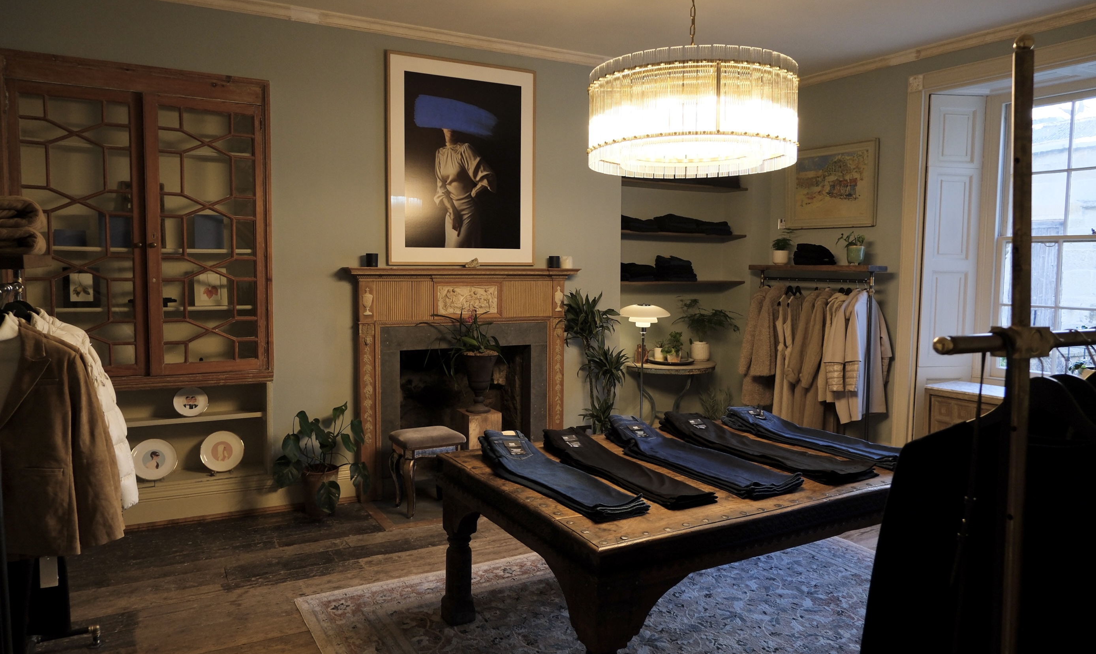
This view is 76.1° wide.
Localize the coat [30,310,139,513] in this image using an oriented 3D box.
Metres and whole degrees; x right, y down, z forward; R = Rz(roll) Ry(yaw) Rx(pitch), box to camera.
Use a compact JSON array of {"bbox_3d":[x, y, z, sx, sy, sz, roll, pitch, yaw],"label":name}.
[{"bbox_3d":[-1.889,0.323,2.576,0.630,0.780,0.220,-2,5,-26],"label":"coat"}]

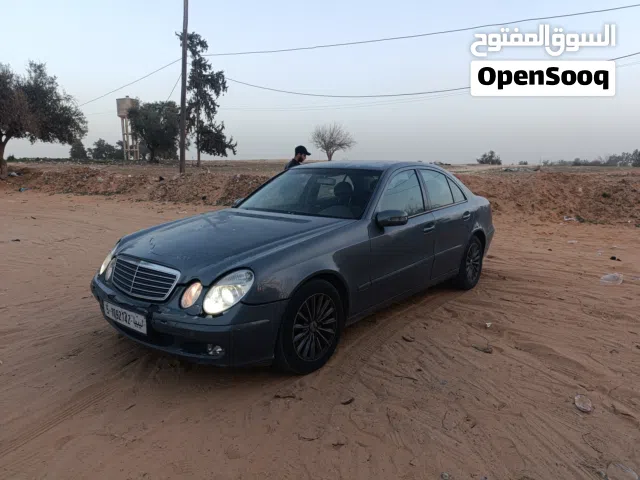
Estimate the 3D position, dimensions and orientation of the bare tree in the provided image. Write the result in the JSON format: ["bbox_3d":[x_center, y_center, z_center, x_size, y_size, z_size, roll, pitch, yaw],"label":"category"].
[{"bbox_3d":[1.333,-9.631,42.000,4.450,3.800,4.300,1,10,2],"label":"bare tree"}]

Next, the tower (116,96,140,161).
[{"bbox_3d":[-35.129,-20.491,78.000,4.300,11.490,4.300,-4,11,-24],"label":"tower"}]

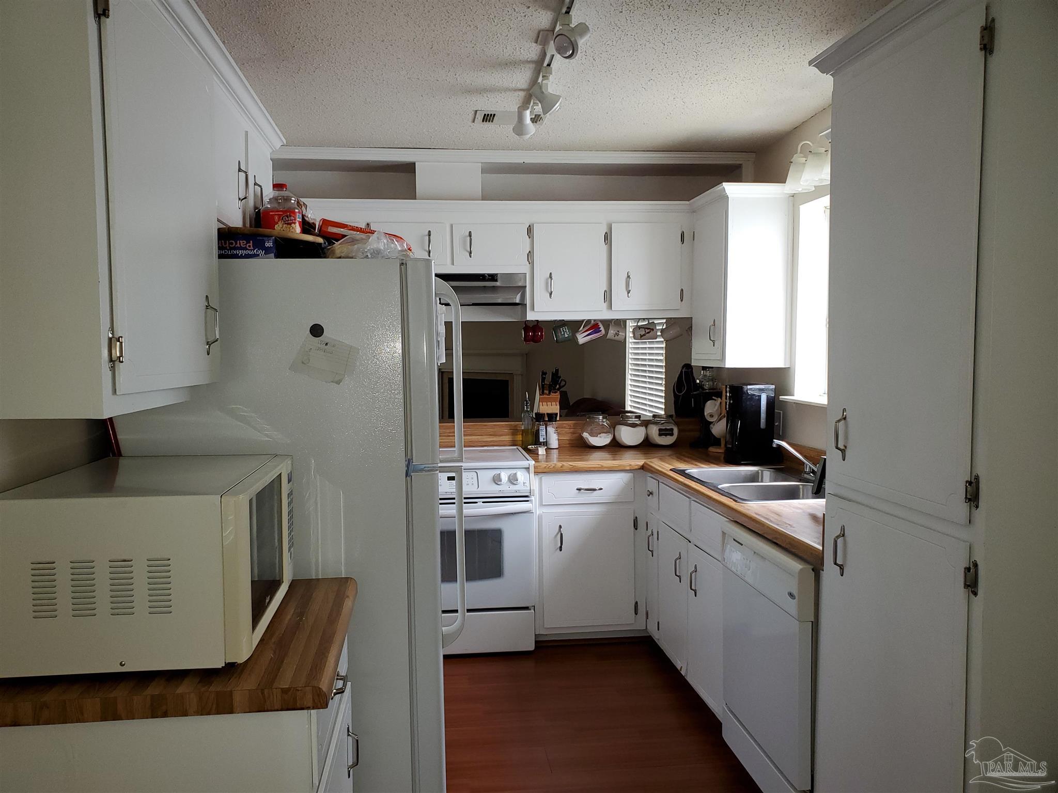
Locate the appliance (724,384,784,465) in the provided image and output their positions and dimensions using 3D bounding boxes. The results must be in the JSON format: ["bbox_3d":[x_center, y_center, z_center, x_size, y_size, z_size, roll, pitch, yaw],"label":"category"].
[{"bbox_3d":[1.047,0.124,3.725,0.235,0.352,0.190,-2,4,-16],"label":"appliance"}]

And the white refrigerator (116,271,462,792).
[{"bbox_3d":[-0.610,0.491,2.291,0.805,1.673,0.765,-1,4,-8],"label":"white refrigerator"}]

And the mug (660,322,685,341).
[{"bbox_3d":[0.724,-0.337,4.048,0.098,0.113,0.085,-26,0,0],"label":"mug"}]

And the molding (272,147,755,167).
[{"bbox_3d":[-0.062,-1.178,3.892,2.420,0.068,0.060,-1,4,-8],"label":"molding"}]

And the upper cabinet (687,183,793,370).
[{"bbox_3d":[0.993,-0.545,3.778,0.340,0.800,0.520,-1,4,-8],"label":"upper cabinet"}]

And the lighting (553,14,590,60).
[{"bbox_3d":[0.109,-1.028,2.288,0.130,0.150,0.105,-4,5,-45],"label":"lighting"}]

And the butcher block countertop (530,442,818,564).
[{"bbox_3d":[0.677,0.362,3.251,1.147,0.050,2.310,-1,4,-8],"label":"butcher block countertop"}]

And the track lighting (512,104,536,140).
[{"bbox_3d":[-0.013,-1.083,3.131,0.098,0.138,0.120,-1,4,-8],"label":"track lighting"}]

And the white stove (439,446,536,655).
[{"bbox_3d":[-0.379,0.756,3.983,0.758,0.928,0.640,-1,4,-8],"label":"white stove"}]

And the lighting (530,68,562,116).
[{"bbox_3d":[0.062,-1.044,2.734,0.127,0.160,0.090,-1,4,-9],"label":"lighting"}]

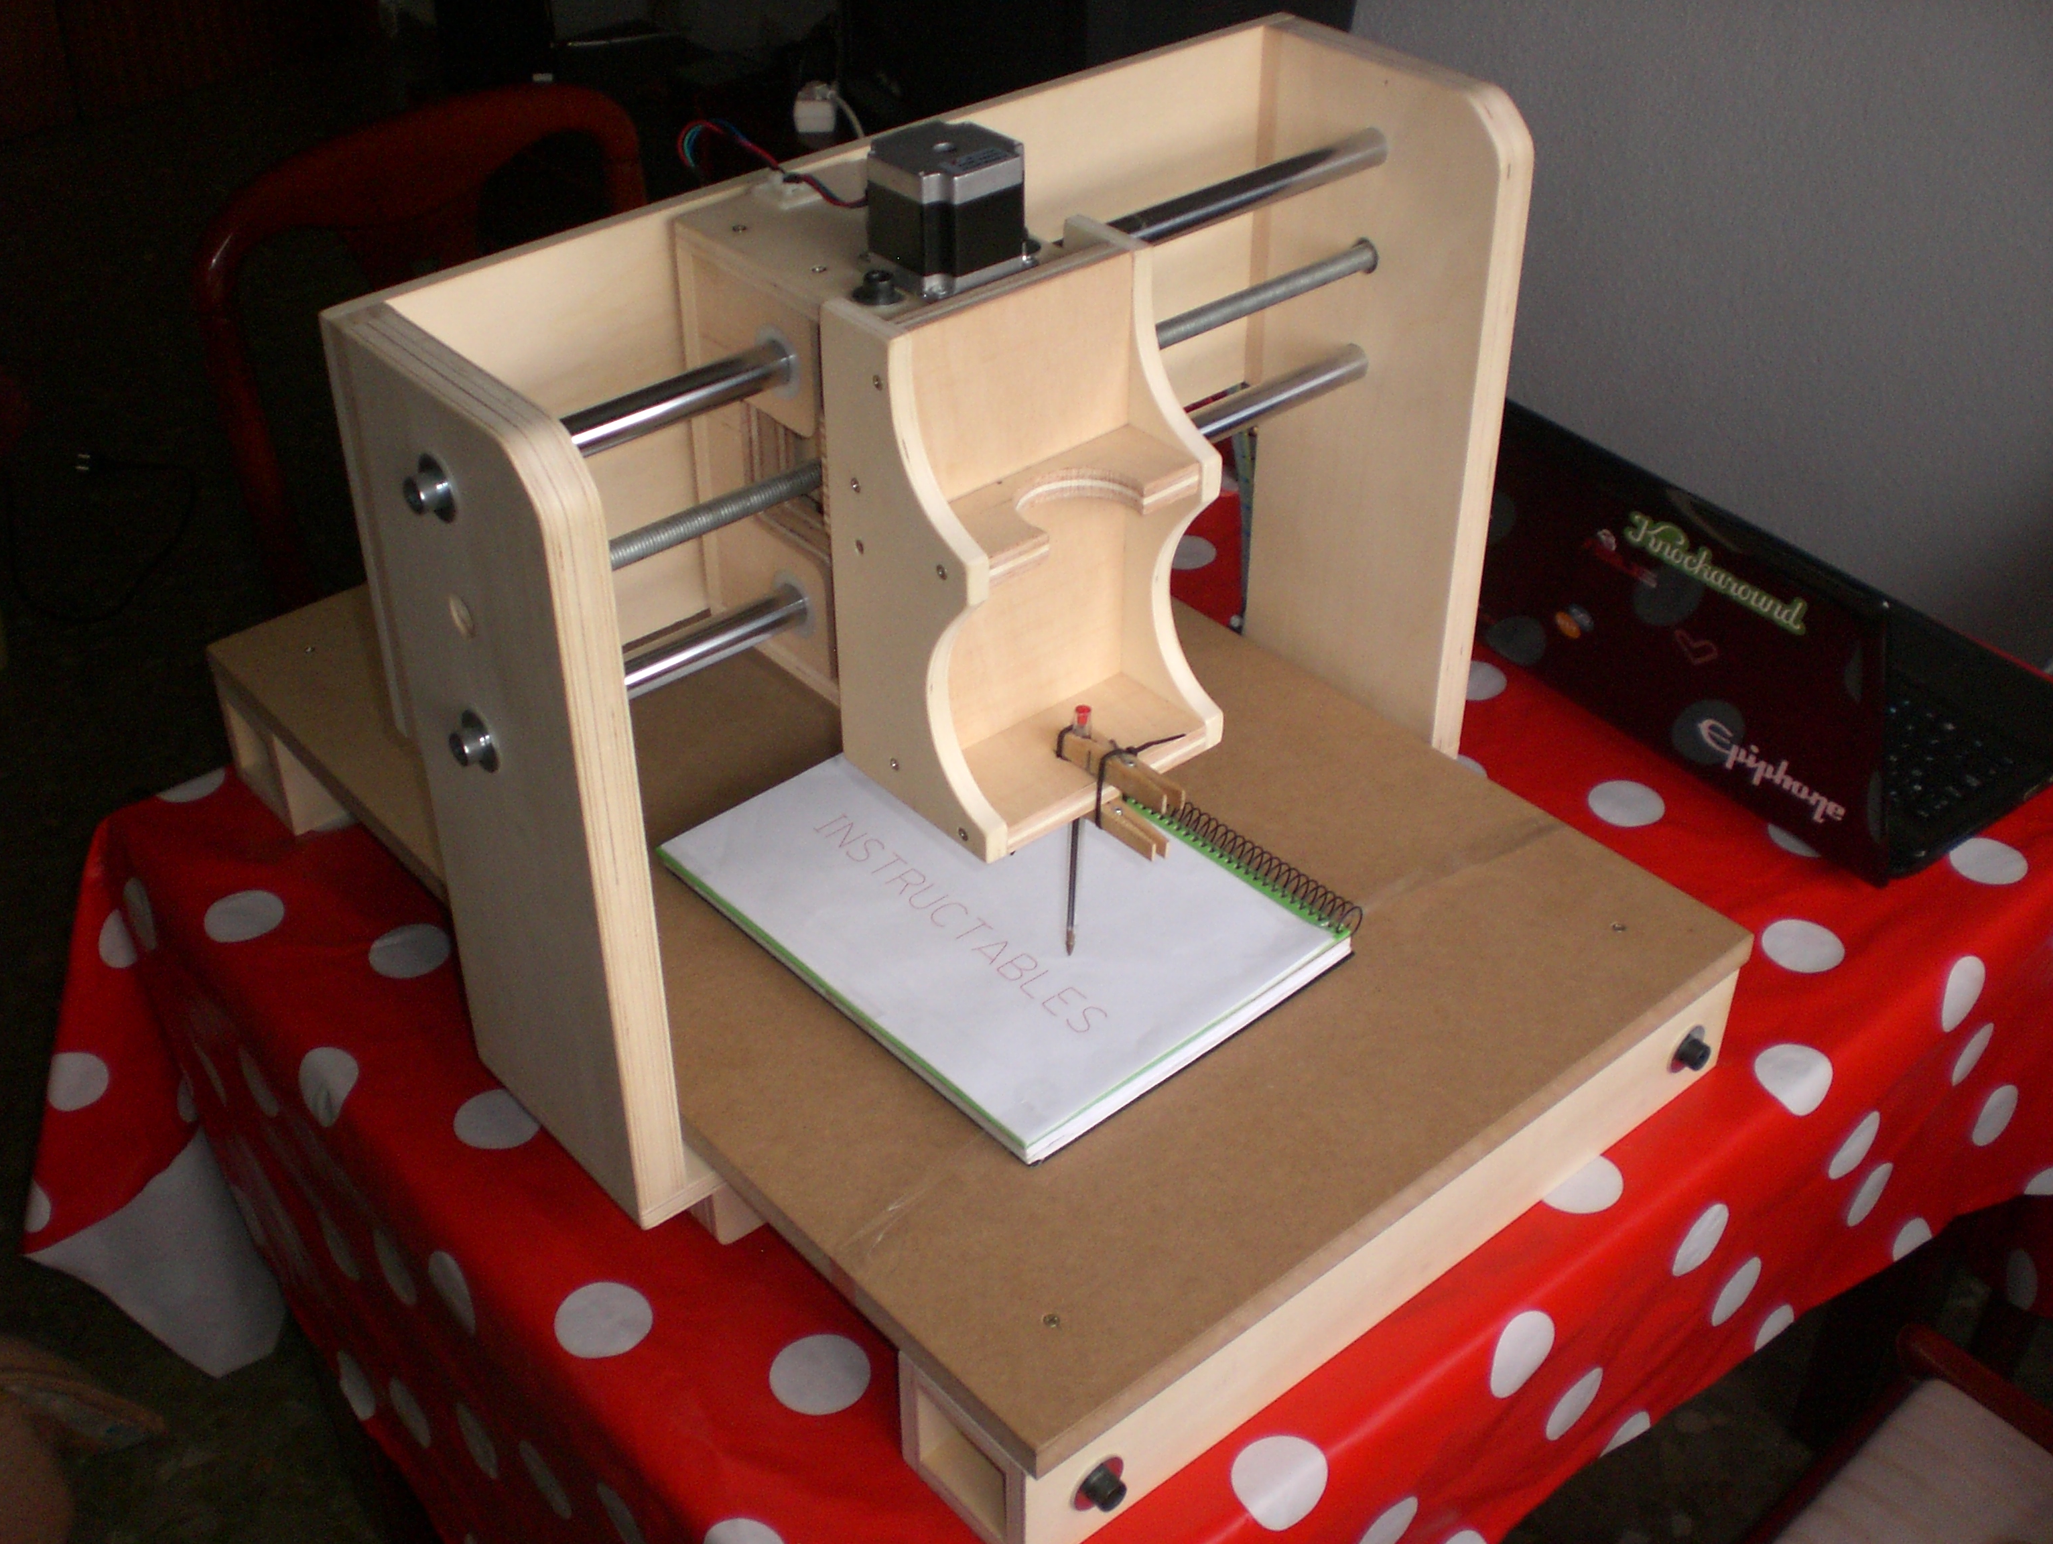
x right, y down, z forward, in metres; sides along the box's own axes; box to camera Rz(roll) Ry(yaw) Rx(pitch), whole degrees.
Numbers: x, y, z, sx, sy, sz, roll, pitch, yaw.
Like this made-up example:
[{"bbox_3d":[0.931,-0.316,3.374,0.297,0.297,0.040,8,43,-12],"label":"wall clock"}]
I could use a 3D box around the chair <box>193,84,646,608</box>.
[{"bbox_3d":[-0.388,-0.111,2.114,0.460,0.910,0.500,-27,44,-31],"label":"chair"}]

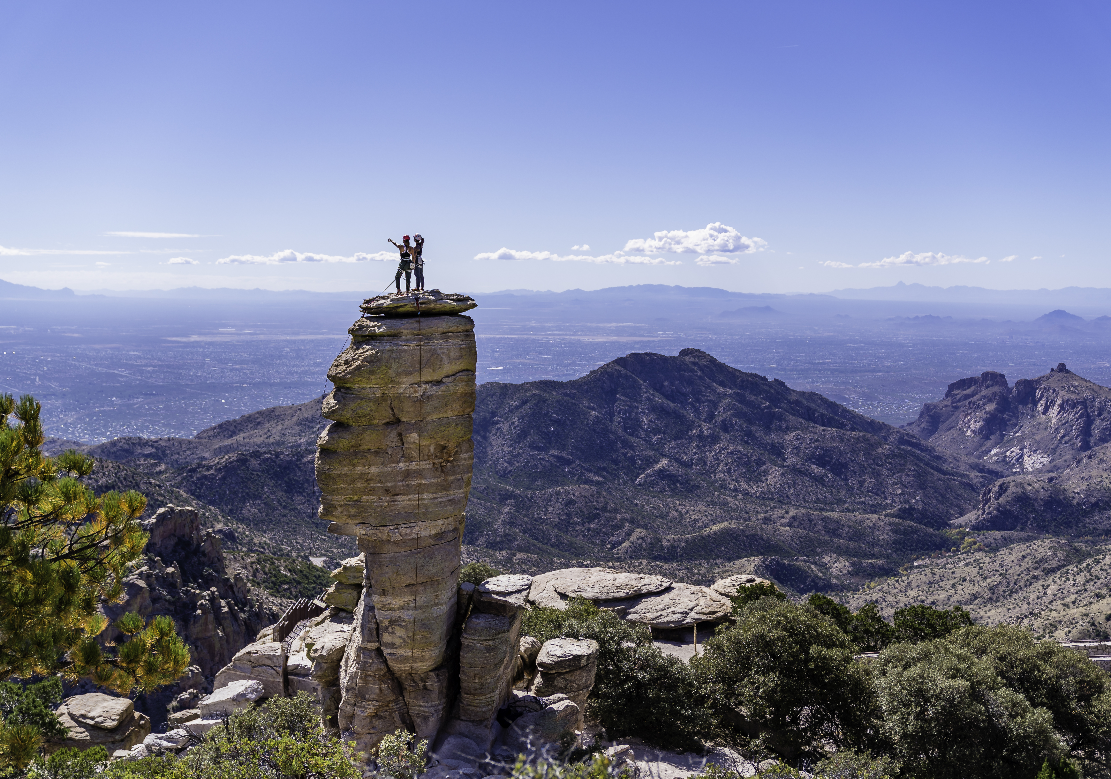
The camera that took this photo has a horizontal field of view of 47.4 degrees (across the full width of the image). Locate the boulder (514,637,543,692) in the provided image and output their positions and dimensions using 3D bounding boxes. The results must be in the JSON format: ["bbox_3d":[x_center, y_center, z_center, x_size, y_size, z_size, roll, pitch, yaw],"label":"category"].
[{"bbox_3d":[-0.968,8.849,41.000,1.050,1.450,1.100,0,5,0],"label":"boulder"}]

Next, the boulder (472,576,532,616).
[{"bbox_3d":[-1.500,6.007,37.000,1.650,0.800,1.700,0,5,0],"label":"boulder"}]

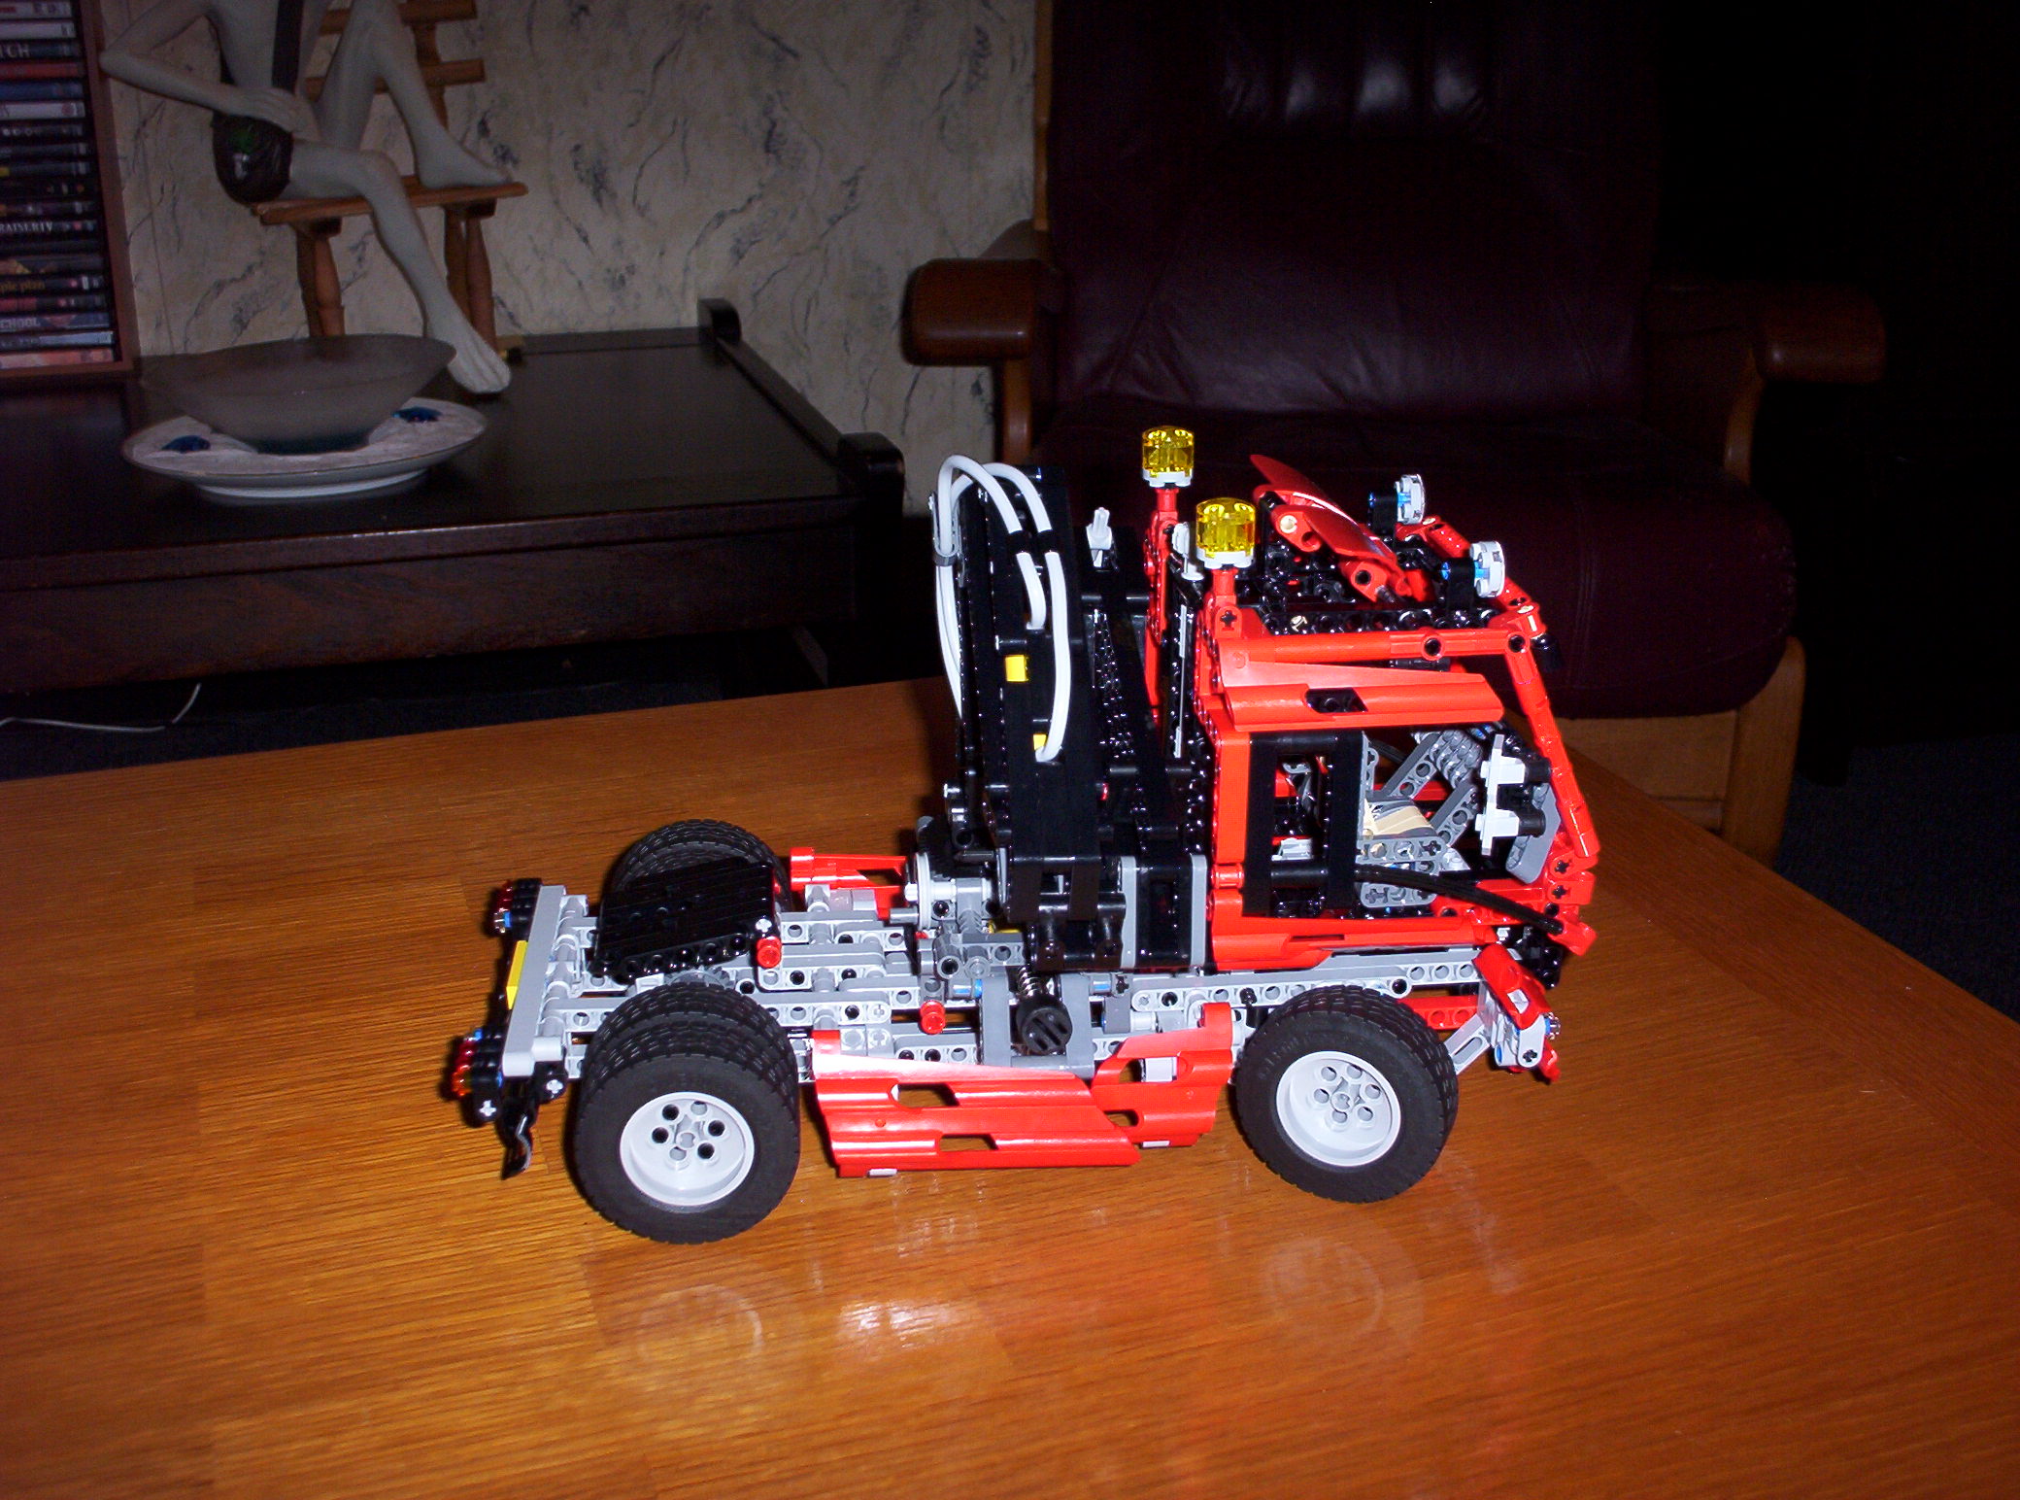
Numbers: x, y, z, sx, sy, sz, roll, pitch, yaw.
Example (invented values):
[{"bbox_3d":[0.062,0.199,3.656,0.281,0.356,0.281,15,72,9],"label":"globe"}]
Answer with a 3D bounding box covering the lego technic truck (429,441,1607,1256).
[{"bbox_3d":[0.003,0.012,0.645,0.341,0.208,0.164,-2,22,-7],"label":"lego technic truck"}]

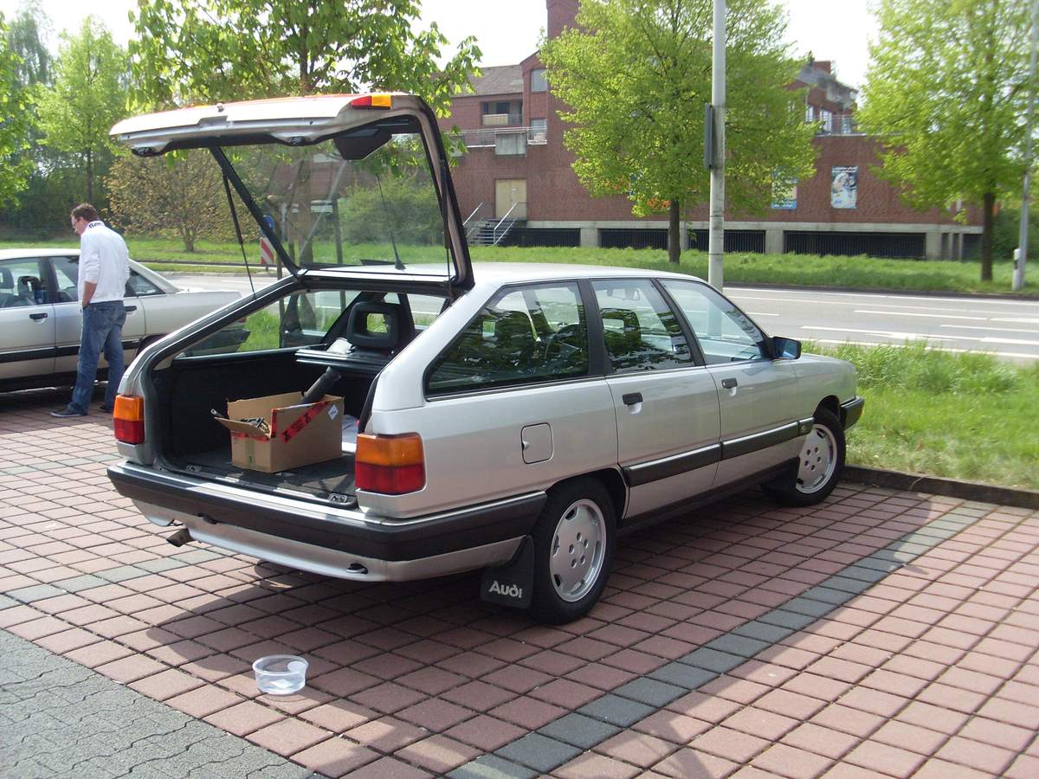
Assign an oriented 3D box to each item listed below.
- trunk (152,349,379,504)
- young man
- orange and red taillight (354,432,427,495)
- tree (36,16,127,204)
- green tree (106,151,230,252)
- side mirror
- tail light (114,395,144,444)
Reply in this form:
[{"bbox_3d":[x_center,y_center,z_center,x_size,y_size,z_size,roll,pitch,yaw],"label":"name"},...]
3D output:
[{"bbox_3d":[-0.683,0.104,4.495,1.200,0.420,0.950,7,9,34],"label":"trunk"},{"bbox_3d":[-3.566,-0.660,9.500,0.500,1.760,0.500,4,8,25],"label":"young man"},{"bbox_3d":[-0.419,0.239,3.740,0.170,0.190,0.165,7,9,34],"label":"orange and red taillight"},{"bbox_3d":[-21.064,-12.505,55.000,4.200,10.300,4.200,1,7,0],"label":"tree"},{"bbox_3d":[-12.975,-7.165,43.000,5.200,3.900,5.000,1,7,0],"label":"green tree"},{"bbox_3d":[1.370,-0.213,5.830,0.170,0.115,0.095,7,9,34],"label":"side mirror"},{"bbox_3d":[-1.494,0.106,4.460,0.170,0.190,0.165,7,9,34],"label":"tail light"}]

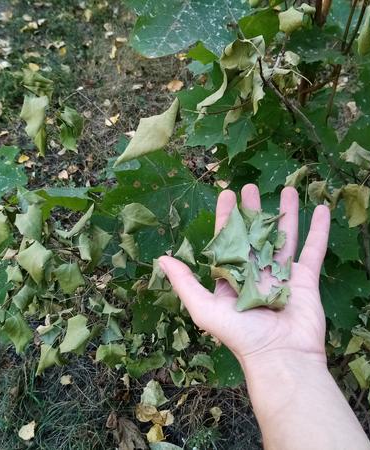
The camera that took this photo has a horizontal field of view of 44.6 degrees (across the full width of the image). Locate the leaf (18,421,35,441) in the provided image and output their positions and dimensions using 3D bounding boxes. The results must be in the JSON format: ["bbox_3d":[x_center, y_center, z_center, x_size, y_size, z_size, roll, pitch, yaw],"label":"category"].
[{"bbox_3d":[-0.378,0.498,1.094,0.039,0.018,0.045,24,59,15],"label":"leaf"}]

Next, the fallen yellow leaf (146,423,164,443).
[{"bbox_3d":[-0.070,0.503,1.089,0.041,0.022,0.045,6,56,4],"label":"fallen yellow leaf"}]

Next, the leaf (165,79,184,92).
[{"bbox_3d":[-0.037,-0.556,1.806,0.053,0.020,0.064,27,60,17],"label":"leaf"}]

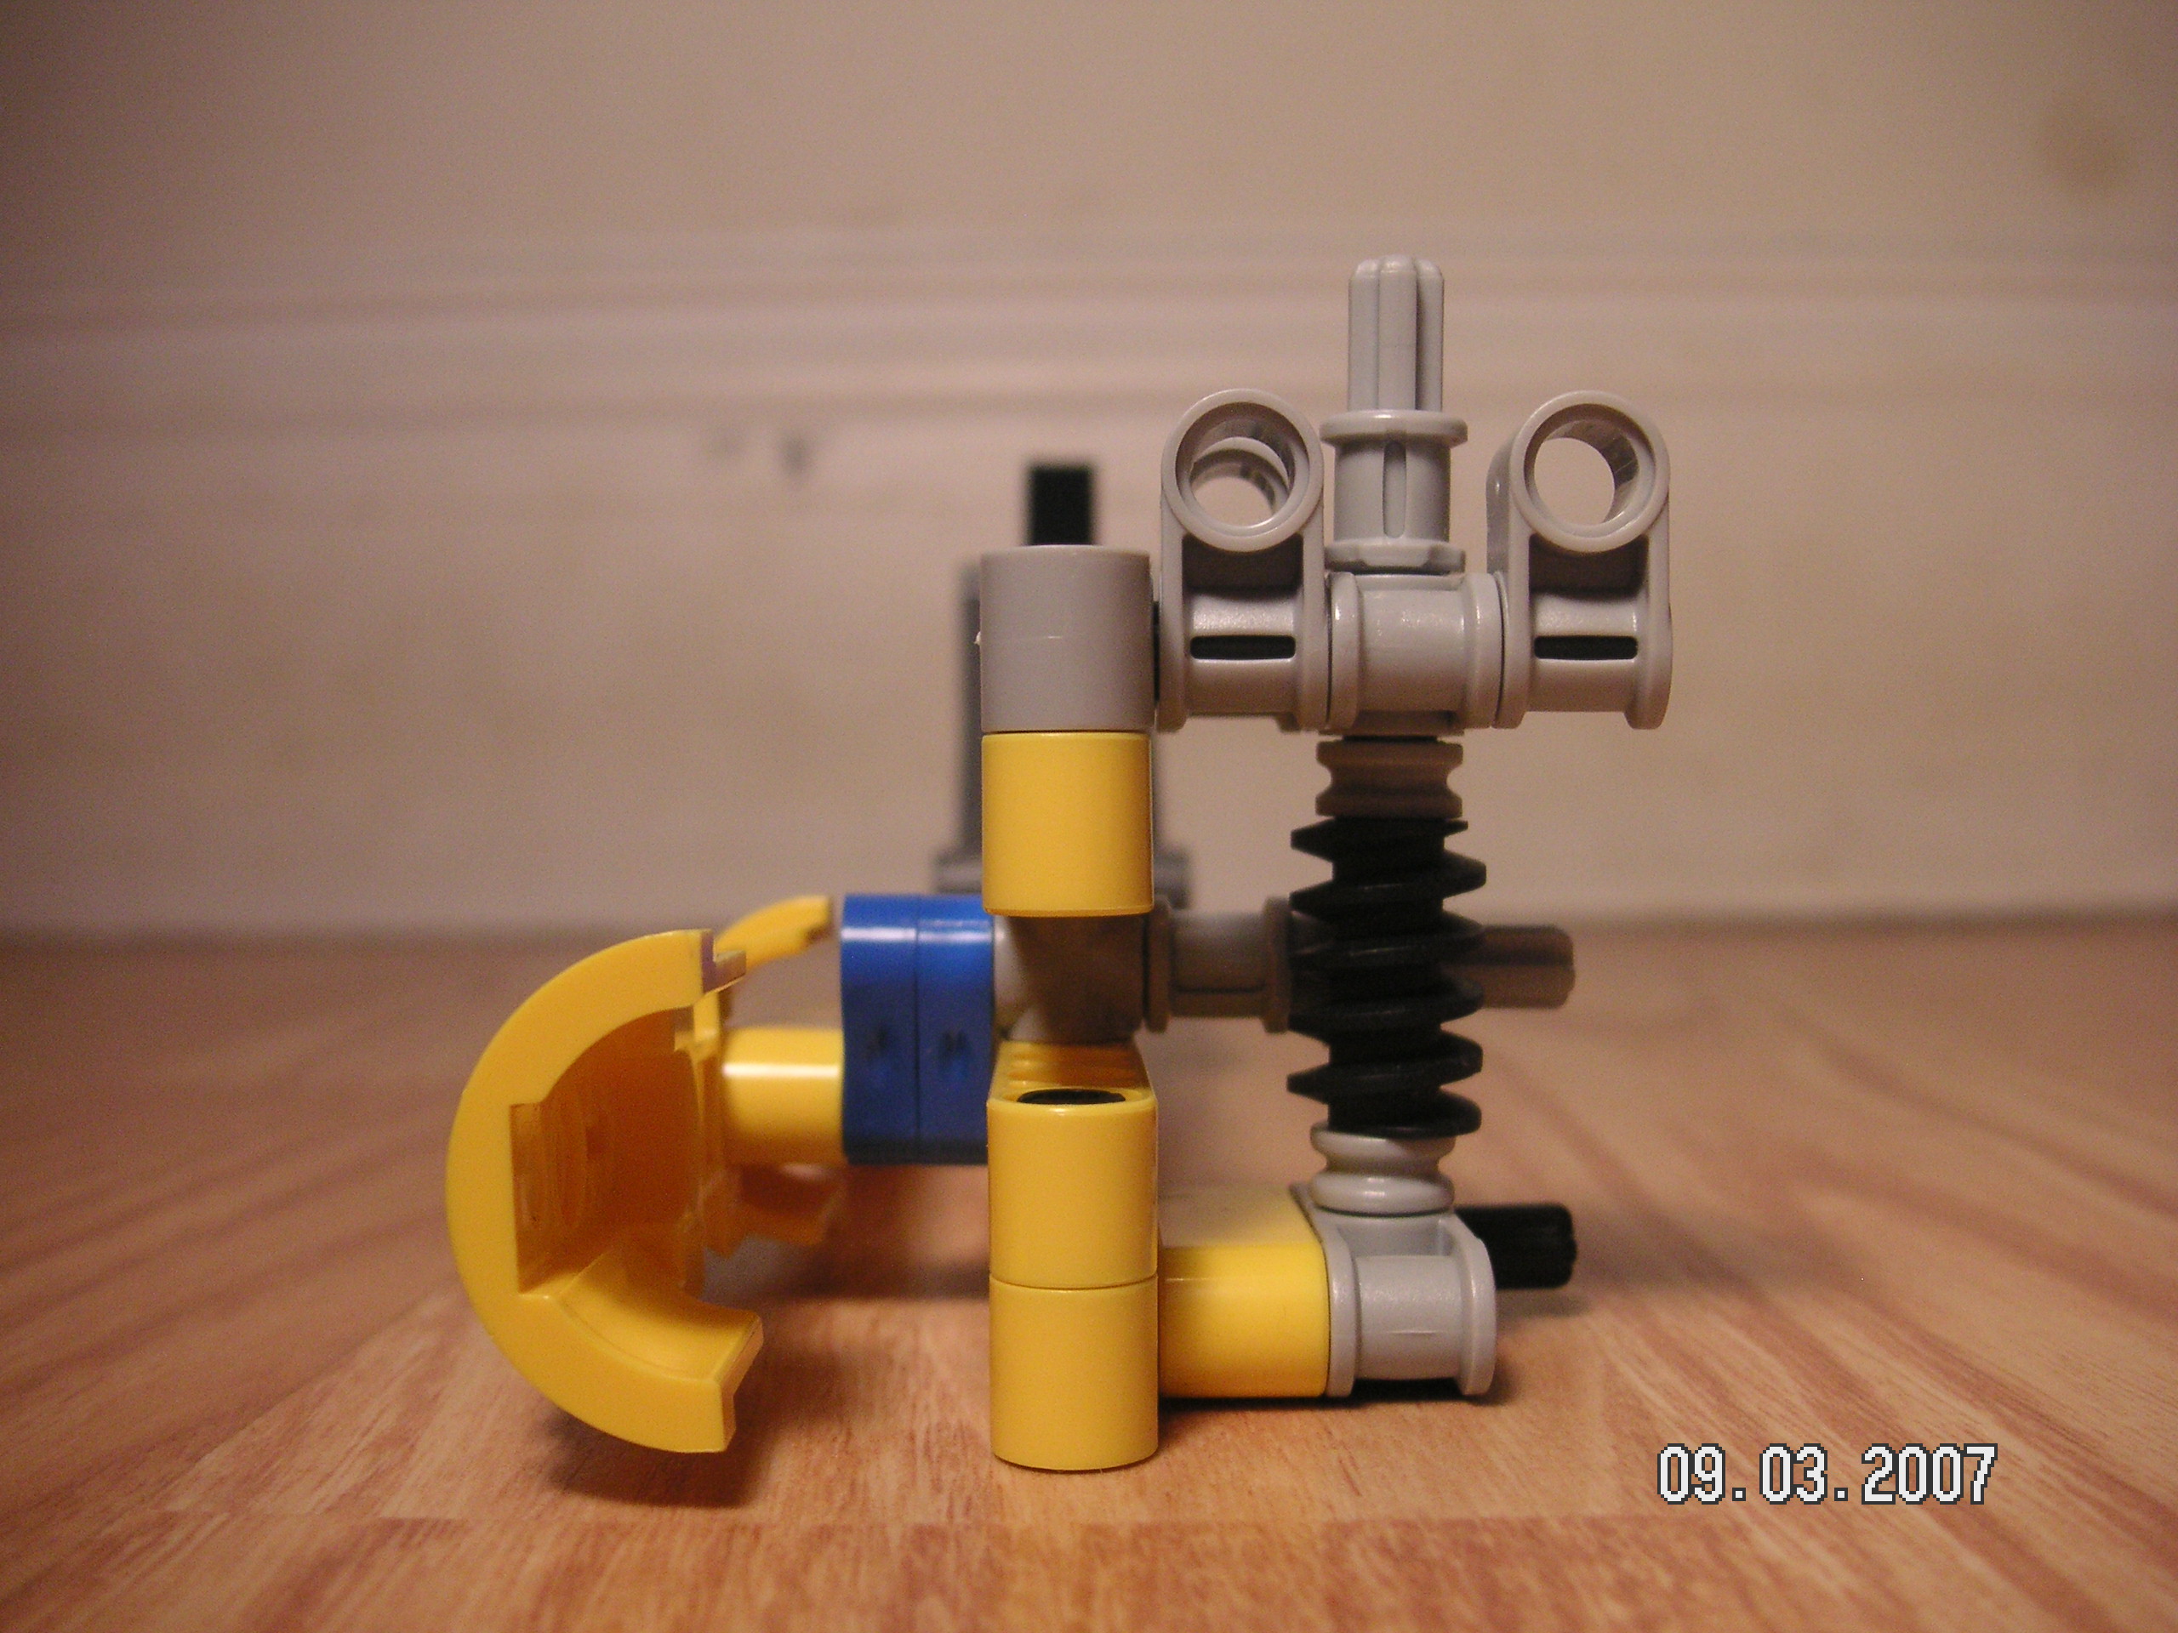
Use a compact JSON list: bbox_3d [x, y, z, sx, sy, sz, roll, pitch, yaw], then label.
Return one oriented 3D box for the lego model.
[{"bbox_3d":[-0.001,0.001,0.131,0.059,0.058,0.058,0,0,0],"label":"lego model"}]

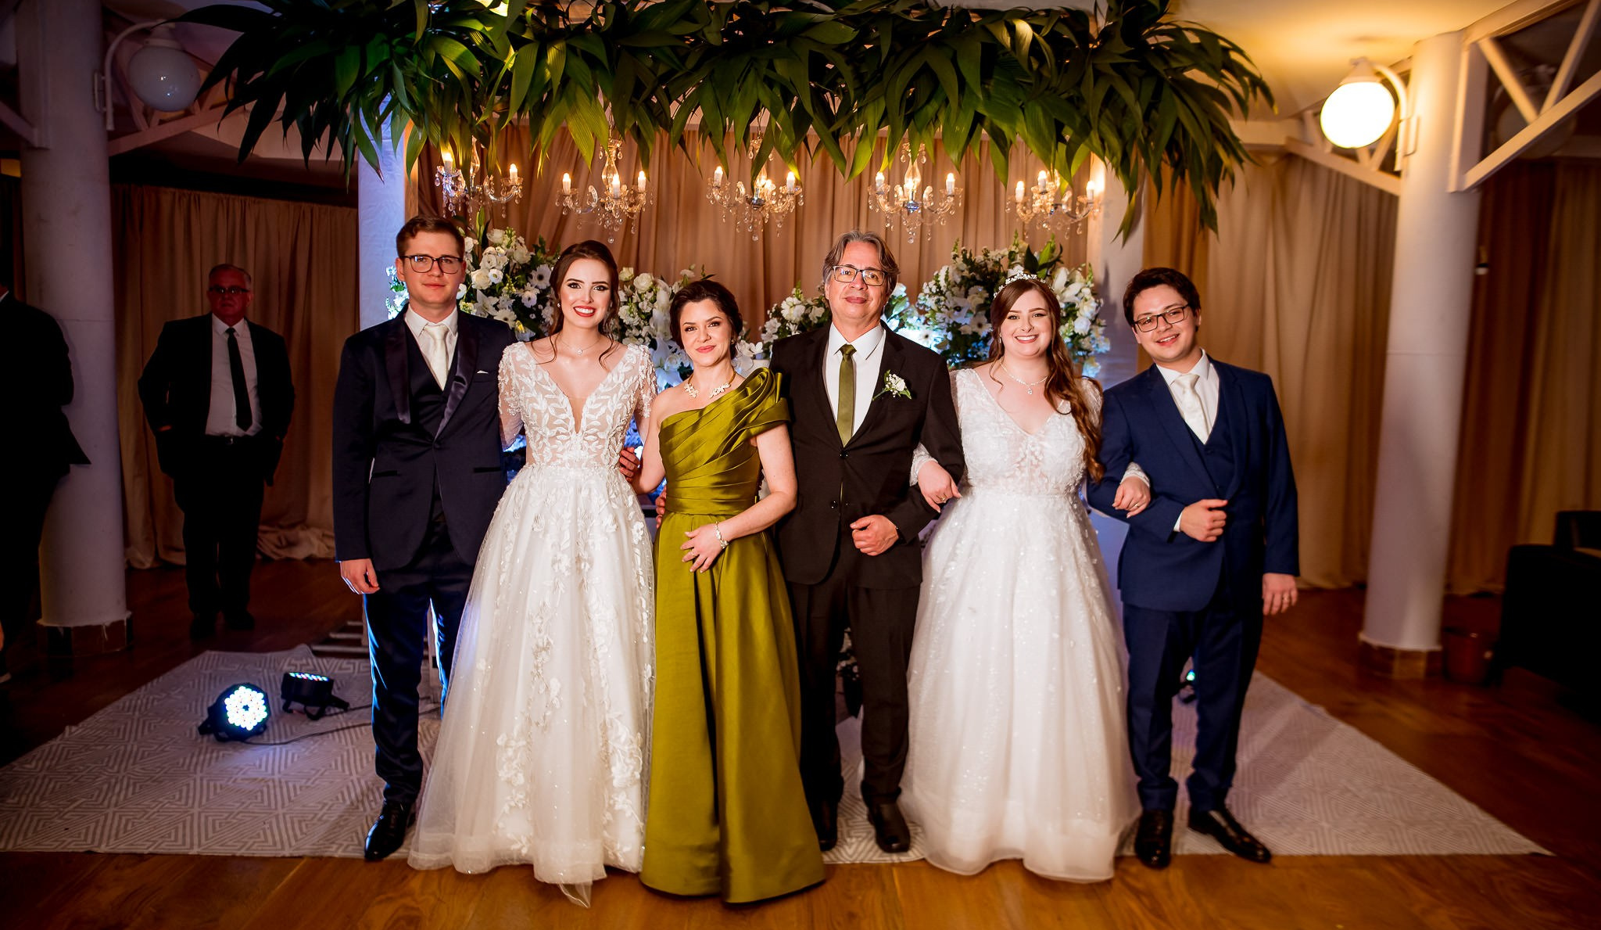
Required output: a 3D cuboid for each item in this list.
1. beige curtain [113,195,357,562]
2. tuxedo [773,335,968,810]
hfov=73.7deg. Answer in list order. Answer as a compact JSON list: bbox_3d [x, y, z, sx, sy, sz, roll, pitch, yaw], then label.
[{"bbox_3d":[-3.710,-0.553,7.027,1.500,2.360,0.220,-2,6,-29],"label":"beige curtain"},{"bbox_3d":[0.195,0.316,3.175,0.560,1.410,0.340,2,6,2],"label":"tuxedo"}]

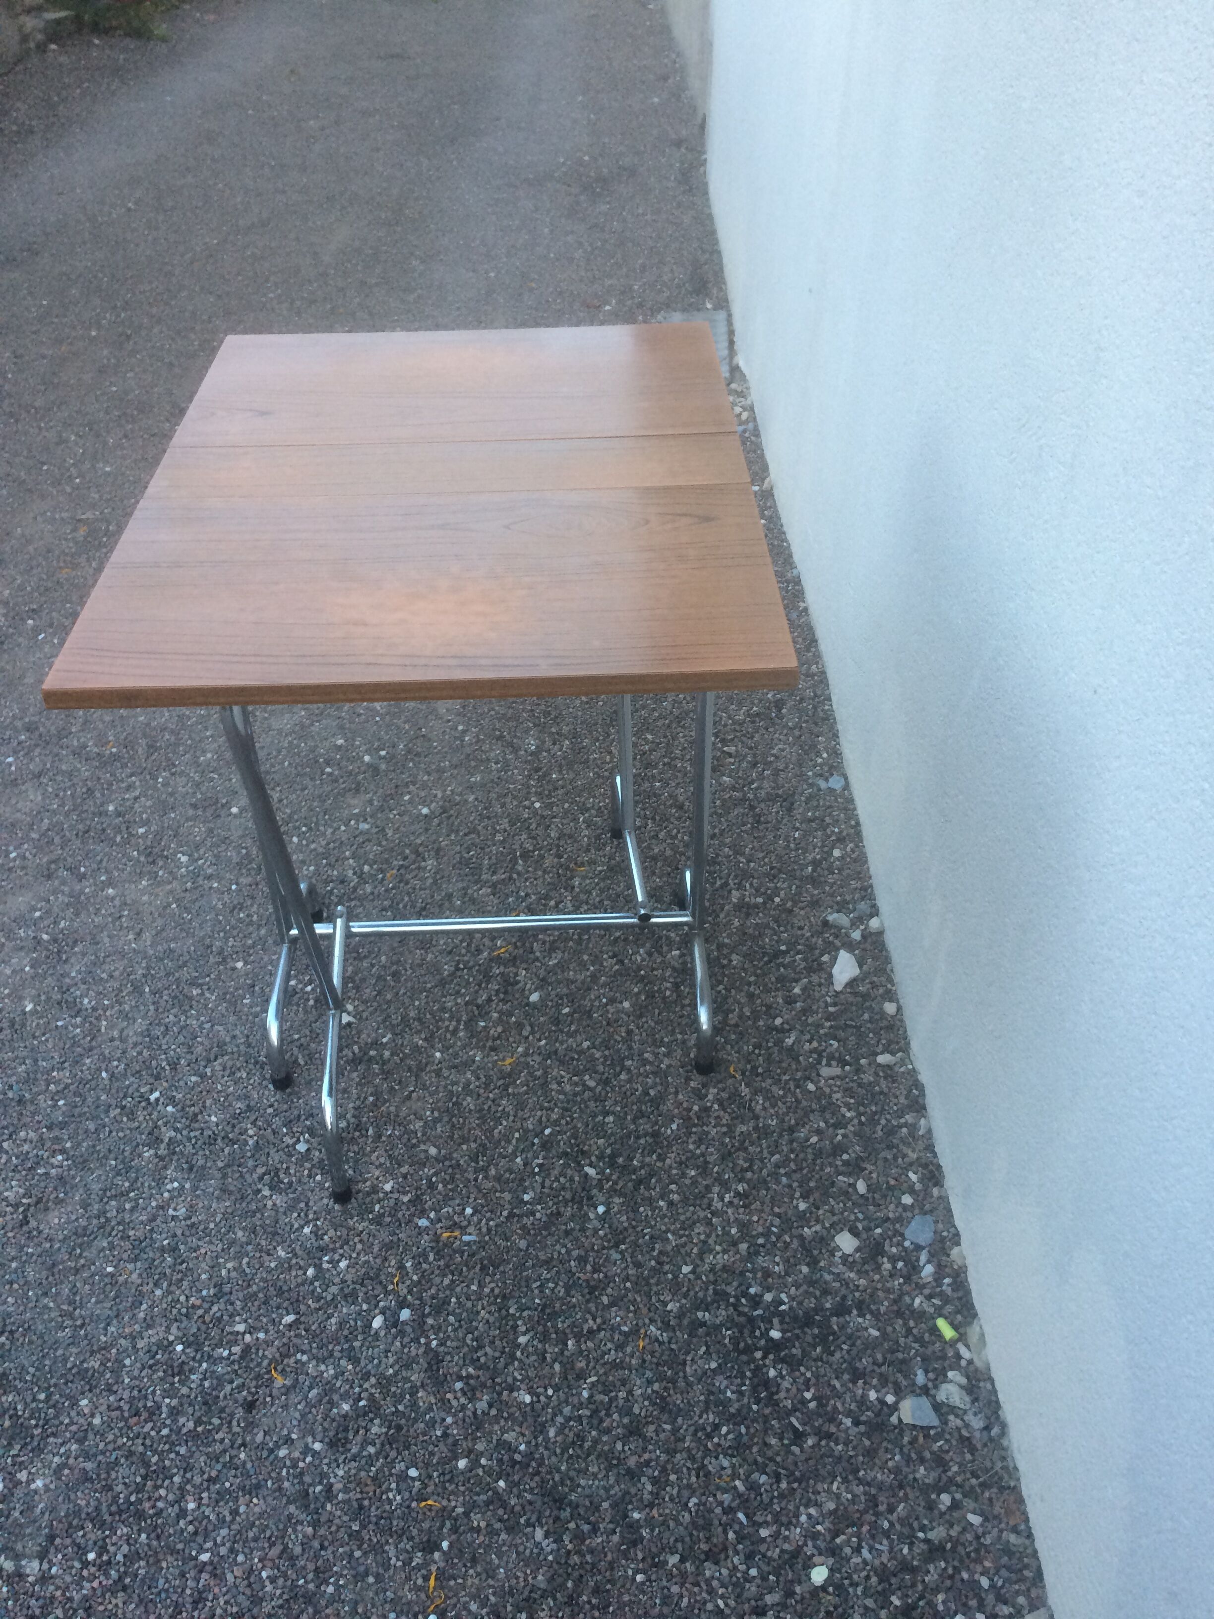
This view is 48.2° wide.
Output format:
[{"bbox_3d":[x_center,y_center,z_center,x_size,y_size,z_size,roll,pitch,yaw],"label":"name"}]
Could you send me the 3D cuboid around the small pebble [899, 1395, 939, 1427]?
[{"bbox_3d":[0.318,0.612,1.378,0.036,0.012,0.028,-2,39,-1],"label":"small pebble"}]

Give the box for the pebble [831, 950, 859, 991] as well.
[{"bbox_3d":[0.327,0.222,1.857,0.034,0.021,0.060,11,40,15],"label":"pebble"}]

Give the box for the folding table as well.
[{"bbox_3d":[-0.152,-0.051,1.613,0.595,0.765,0.787,-2,39,-1],"label":"folding table"}]

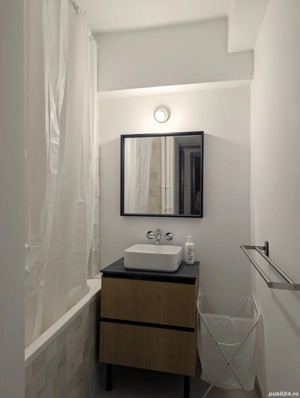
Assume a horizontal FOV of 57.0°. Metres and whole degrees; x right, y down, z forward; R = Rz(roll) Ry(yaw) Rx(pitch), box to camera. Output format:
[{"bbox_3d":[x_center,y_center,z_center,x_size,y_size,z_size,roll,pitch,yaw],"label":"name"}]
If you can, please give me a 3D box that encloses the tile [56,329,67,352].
[{"bbox_3d":[-0.467,0.741,1.442,0.009,0.072,0.100,0,1,11],"label":"tile"}]

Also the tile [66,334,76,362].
[{"bbox_3d":[-0.448,0.829,1.541,0.009,0.105,0.100,0,1,11],"label":"tile"}]

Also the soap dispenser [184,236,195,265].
[{"bbox_3d":[0.299,0.385,2.060,0.067,0.200,0.050,0,1,-9],"label":"soap dispenser"}]

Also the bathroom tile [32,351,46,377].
[{"bbox_3d":[-0.504,0.744,1.246,0.009,0.072,0.100,0,1,11],"label":"bathroom tile"}]

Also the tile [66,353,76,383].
[{"bbox_3d":[-0.448,0.940,1.542,0.009,0.105,0.100,0,1,11],"label":"tile"}]

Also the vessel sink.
[{"bbox_3d":[0.041,0.426,2.022,0.380,0.115,0.315,0,1,13],"label":"vessel sink"}]

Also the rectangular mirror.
[{"bbox_3d":[0.090,-0.183,2.159,0.648,0.647,0.035,0,1,11],"label":"rectangular mirror"}]

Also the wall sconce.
[{"bbox_3d":[0.096,-0.648,2.127,0.123,0.123,0.080,0,1,11],"label":"wall sconce"}]

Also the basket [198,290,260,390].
[{"bbox_3d":[0.509,0.977,1.852,0.372,0.617,0.391,0,1,11],"label":"basket"}]

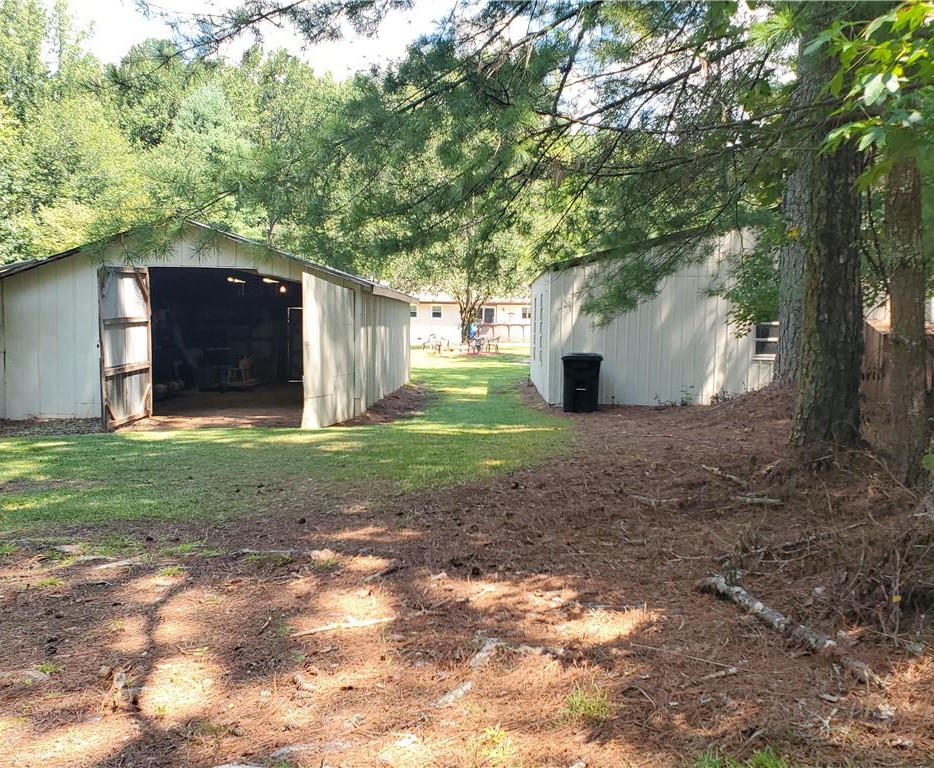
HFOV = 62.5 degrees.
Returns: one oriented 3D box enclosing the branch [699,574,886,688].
[{"bbox_3d":[1.540,1.176,3.788,0.240,0.130,1.360,-1,4,-15],"label":"branch"}]

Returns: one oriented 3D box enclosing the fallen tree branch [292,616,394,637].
[{"bbox_3d":[-0.635,1.247,3.974,0.570,0.040,0.060,-2,5,-26],"label":"fallen tree branch"}]

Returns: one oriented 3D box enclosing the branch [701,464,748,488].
[{"bbox_3d":[2.560,0.886,7.667,0.110,0.090,0.780,-1,4,-15],"label":"branch"}]

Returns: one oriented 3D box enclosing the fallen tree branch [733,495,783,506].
[{"bbox_3d":[2.500,0.985,6.542,0.410,0.060,0.090,2,5,22],"label":"fallen tree branch"}]

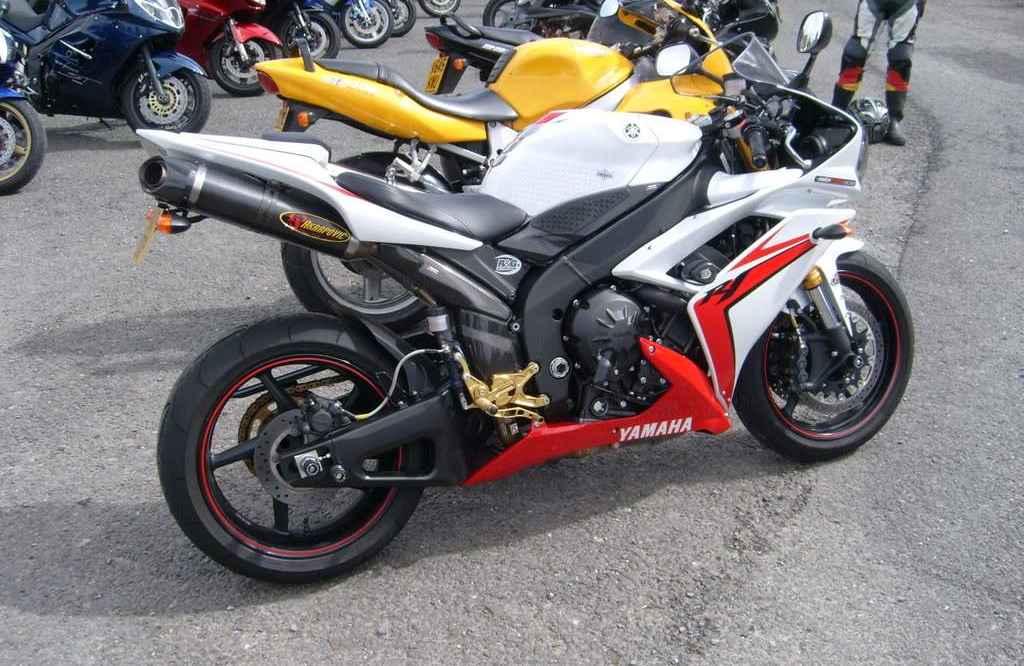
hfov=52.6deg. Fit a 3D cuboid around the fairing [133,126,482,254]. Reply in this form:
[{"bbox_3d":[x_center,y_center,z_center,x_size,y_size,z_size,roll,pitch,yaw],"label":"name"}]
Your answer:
[{"bbox_3d":[-0.449,-0.316,2.301,0.680,0.320,0.260,-9,9,-19],"label":"fairing"}]

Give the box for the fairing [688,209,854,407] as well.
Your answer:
[{"bbox_3d":[0.623,-0.056,2.531,0.500,0.430,0.180,-9,9,-19],"label":"fairing"}]

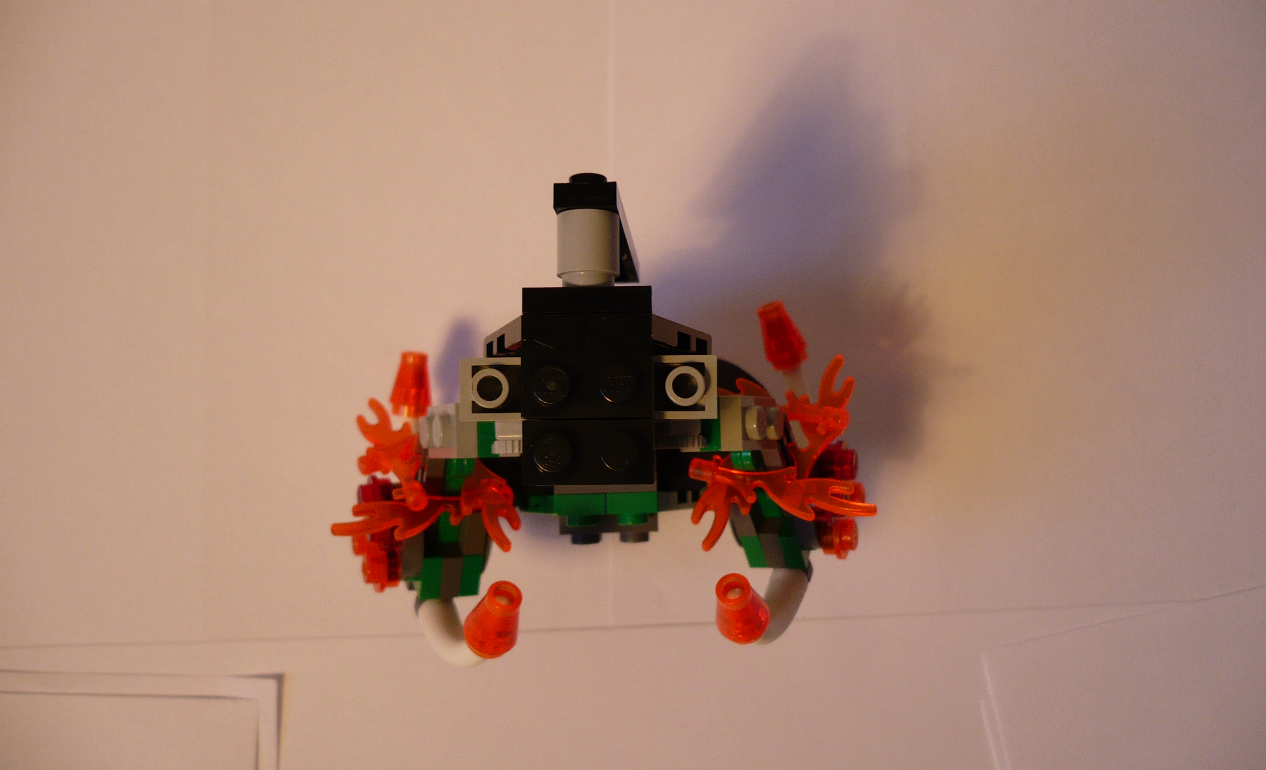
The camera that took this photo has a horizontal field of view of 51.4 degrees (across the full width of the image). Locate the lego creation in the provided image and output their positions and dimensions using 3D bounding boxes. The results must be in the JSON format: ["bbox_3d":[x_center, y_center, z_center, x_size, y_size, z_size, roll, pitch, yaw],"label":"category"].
[{"bbox_3d":[-0.005,0.009,0.218,0.084,0.122,0.067,-1,88,2],"label":"lego creation"}]

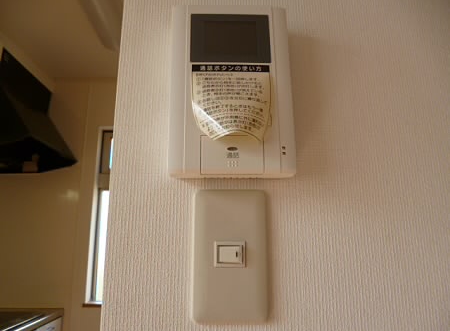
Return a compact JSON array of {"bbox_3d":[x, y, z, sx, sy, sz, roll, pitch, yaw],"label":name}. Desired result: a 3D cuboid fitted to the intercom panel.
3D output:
[{"bbox_3d":[0.006,-0.072,0.309,0.117,0.171,0.031,0,-12,-1],"label":"intercom panel"}]

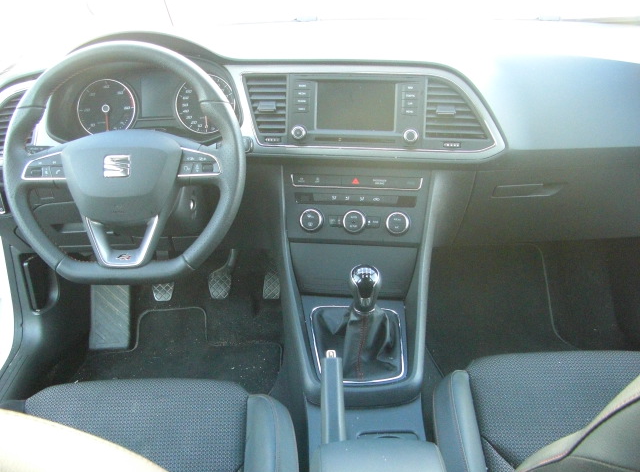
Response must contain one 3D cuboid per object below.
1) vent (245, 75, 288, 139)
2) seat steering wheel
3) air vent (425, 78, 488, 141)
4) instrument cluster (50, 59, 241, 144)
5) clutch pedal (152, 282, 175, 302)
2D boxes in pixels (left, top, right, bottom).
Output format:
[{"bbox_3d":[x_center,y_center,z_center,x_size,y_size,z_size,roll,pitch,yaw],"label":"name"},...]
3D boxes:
[{"bbox_3d":[-0.097,-0.226,1.235,0.074,0.113,0.035,1,3,8],"label":"vent"},{"bbox_3d":[-0.299,-0.112,1.097,0.370,0.365,0.110,-2,0,0],"label":"seat steering wheel"},{"bbox_3d":[0.231,-0.214,1.190,0.106,0.105,0.035,1,3,8],"label":"air vent"},{"bbox_3d":[-0.312,-0.240,1.255,0.338,0.143,0.090,-2,3,0],"label":"instrument cluster"},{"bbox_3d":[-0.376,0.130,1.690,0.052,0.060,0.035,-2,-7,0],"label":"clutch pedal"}]

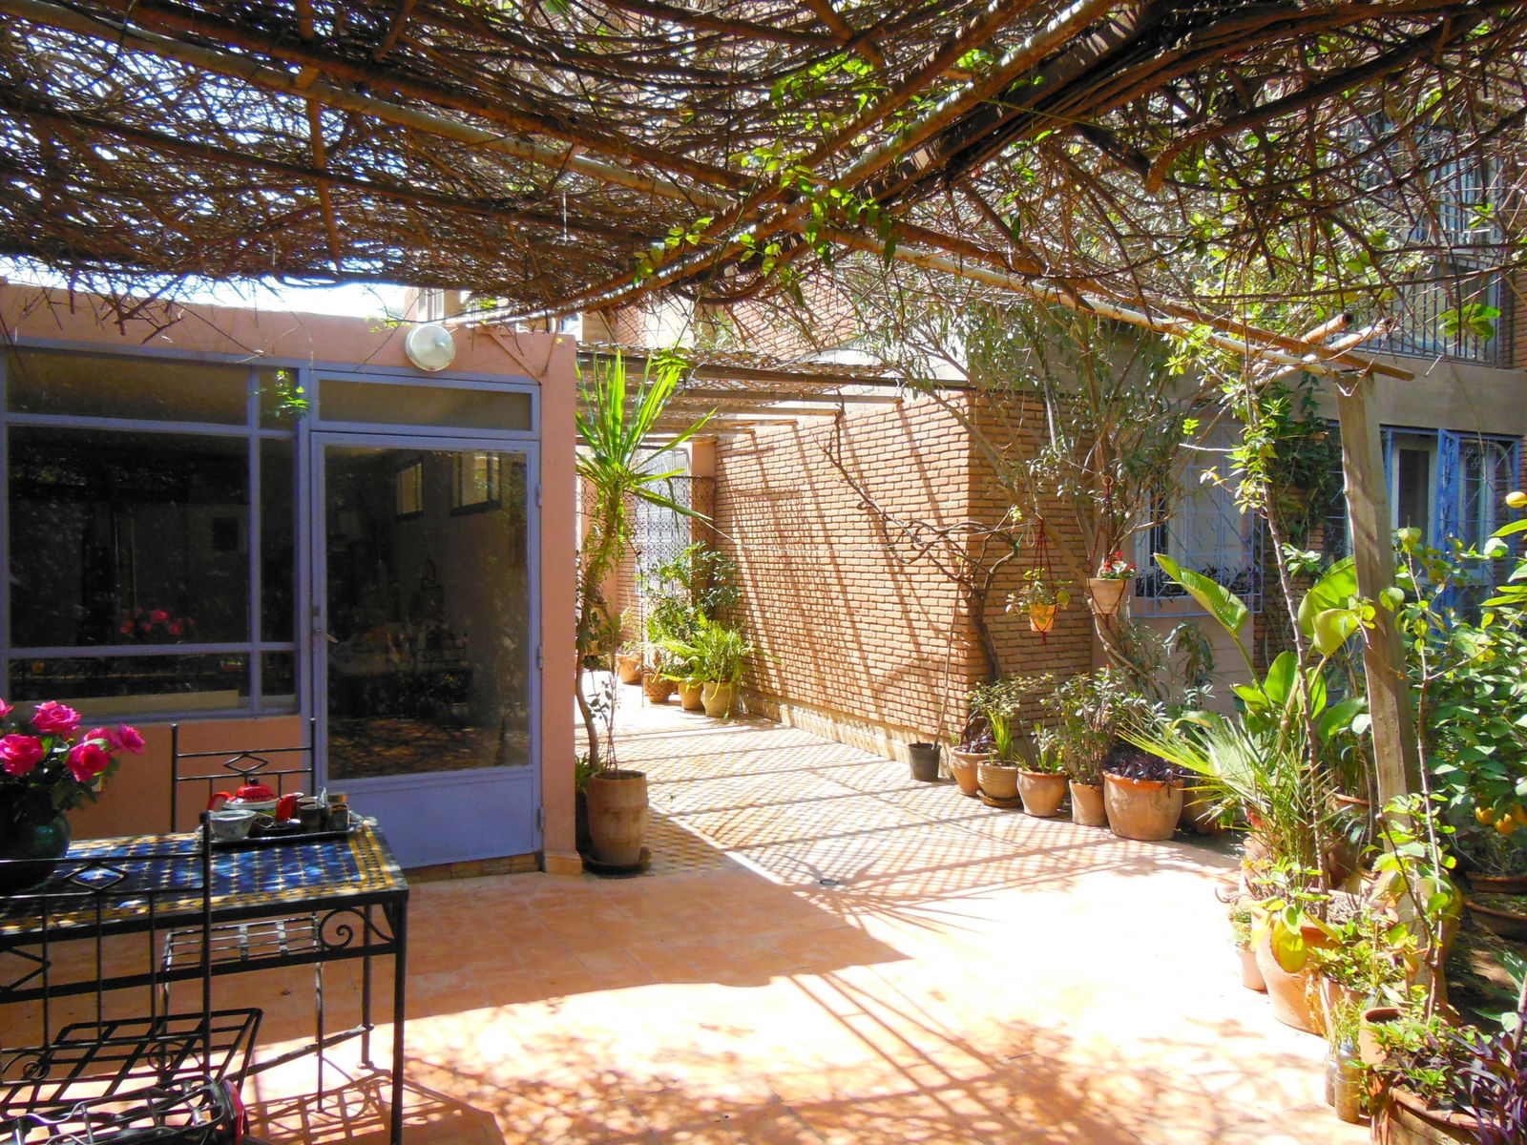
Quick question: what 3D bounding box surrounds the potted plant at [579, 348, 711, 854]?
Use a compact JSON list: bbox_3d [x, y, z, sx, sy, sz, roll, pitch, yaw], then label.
[{"bbox_3d":[-0.689,0.193,5.557,0.874,2.583,0.831,0,1,-7],"label":"potted plant"}]

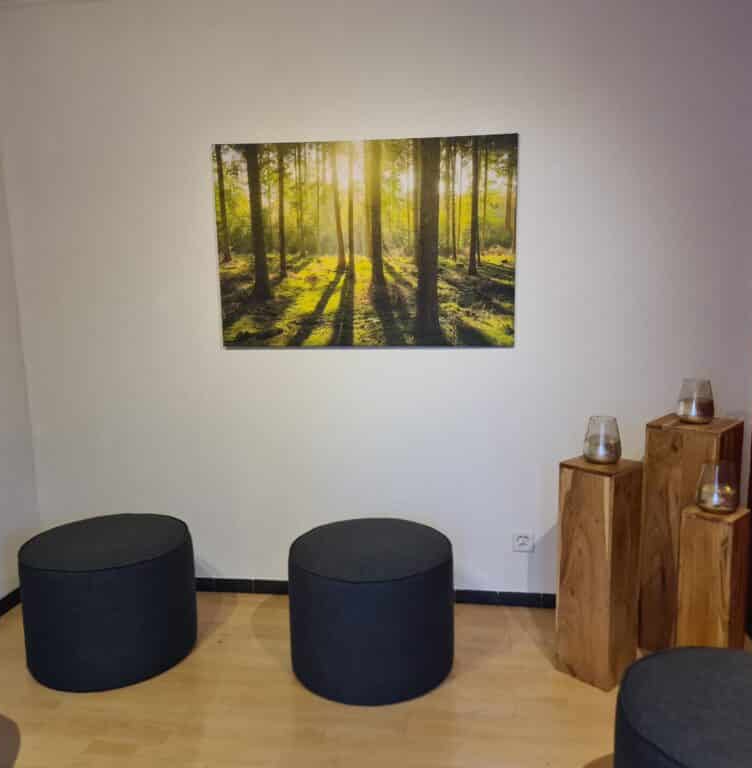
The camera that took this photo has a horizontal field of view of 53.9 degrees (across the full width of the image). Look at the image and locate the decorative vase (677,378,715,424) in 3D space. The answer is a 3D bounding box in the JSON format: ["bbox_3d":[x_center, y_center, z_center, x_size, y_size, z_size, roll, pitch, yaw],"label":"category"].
[{"bbox_3d":[1.149,0.062,2.655,0.124,0.151,0.124,0,10,8],"label":"decorative vase"}]

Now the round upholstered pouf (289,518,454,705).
[{"bbox_3d":[-0.011,0.810,2.732,0.600,0.437,0.600,-1,10,0],"label":"round upholstered pouf"}]

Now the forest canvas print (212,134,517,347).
[{"bbox_3d":[-0.047,-0.551,2.951,1.200,0.805,0.023,0,10,8],"label":"forest canvas print"}]

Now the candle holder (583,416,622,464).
[{"bbox_3d":[0.790,0.194,2.577,0.128,0.153,0.128,0,10,8],"label":"candle holder"}]

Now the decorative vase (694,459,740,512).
[{"bbox_3d":[1.131,0.341,2.442,0.127,0.150,0.127,0,10,8],"label":"decorative vase"}]

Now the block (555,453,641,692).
[{"bbox_3d":[0.793,0.647,2.630,0.210,0.757,0.230,8,14,43],"label":"block"}]

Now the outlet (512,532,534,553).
[{"bbox_3d":[0.615,0.660,3.076,0.085,0.085,0.014,0,10,8],"label":"outlet"}]

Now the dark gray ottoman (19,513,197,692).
[{"bbox_3d":[-1.015,0.810,2.846,0.605,0.439,0.605,-1,10,0],"label":"dark gray ottoman"}]

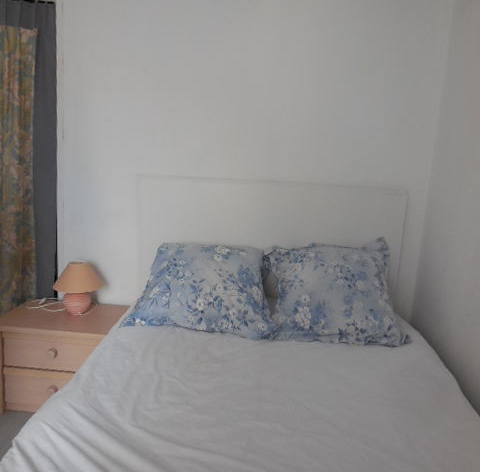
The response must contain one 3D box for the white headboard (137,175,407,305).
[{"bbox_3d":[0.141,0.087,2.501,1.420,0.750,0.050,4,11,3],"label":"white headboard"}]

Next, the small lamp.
[{"bbox_3d":[-0.853,0.277,2.455,0.280,0.275,0.280,4,11,3],"label":"small lamp"}]

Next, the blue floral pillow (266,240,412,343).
[{"bbox_3d":[0.452,0.273,2.280,0.680,0.490,0.170,4,-31,3],"label":"blue floral pillow"}]

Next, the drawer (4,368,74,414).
[{"bbox_3d":[-0.914,0.741,2.468,0.490,0.225,0.350,4,11,3],"label":"drawer"}]

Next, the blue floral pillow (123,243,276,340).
[{"bbox_3d":[-0.178,0.249,2.303,0.700,0.480,0.170,4,-31,3],"label":"blue floral pillow"}]

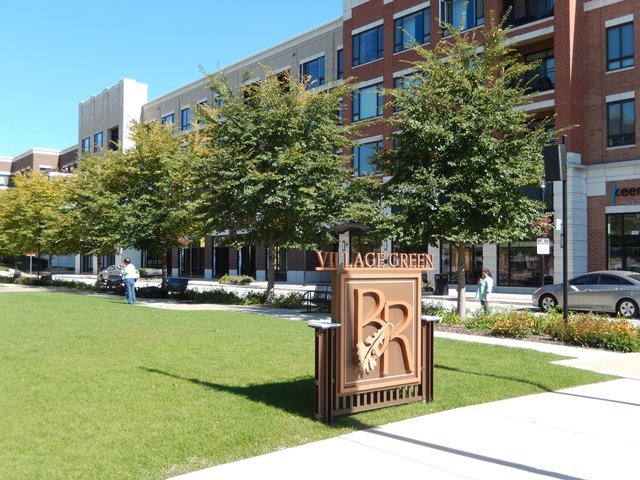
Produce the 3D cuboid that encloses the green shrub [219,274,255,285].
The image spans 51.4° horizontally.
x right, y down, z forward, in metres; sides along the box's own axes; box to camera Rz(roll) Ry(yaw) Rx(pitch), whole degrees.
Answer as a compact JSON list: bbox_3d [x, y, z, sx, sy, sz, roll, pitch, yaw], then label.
[{"bbox_3d":[-5.601,2.647,44.667,1.300,0.640,2.400,1,-2,-38],"label":"green shrub"}]

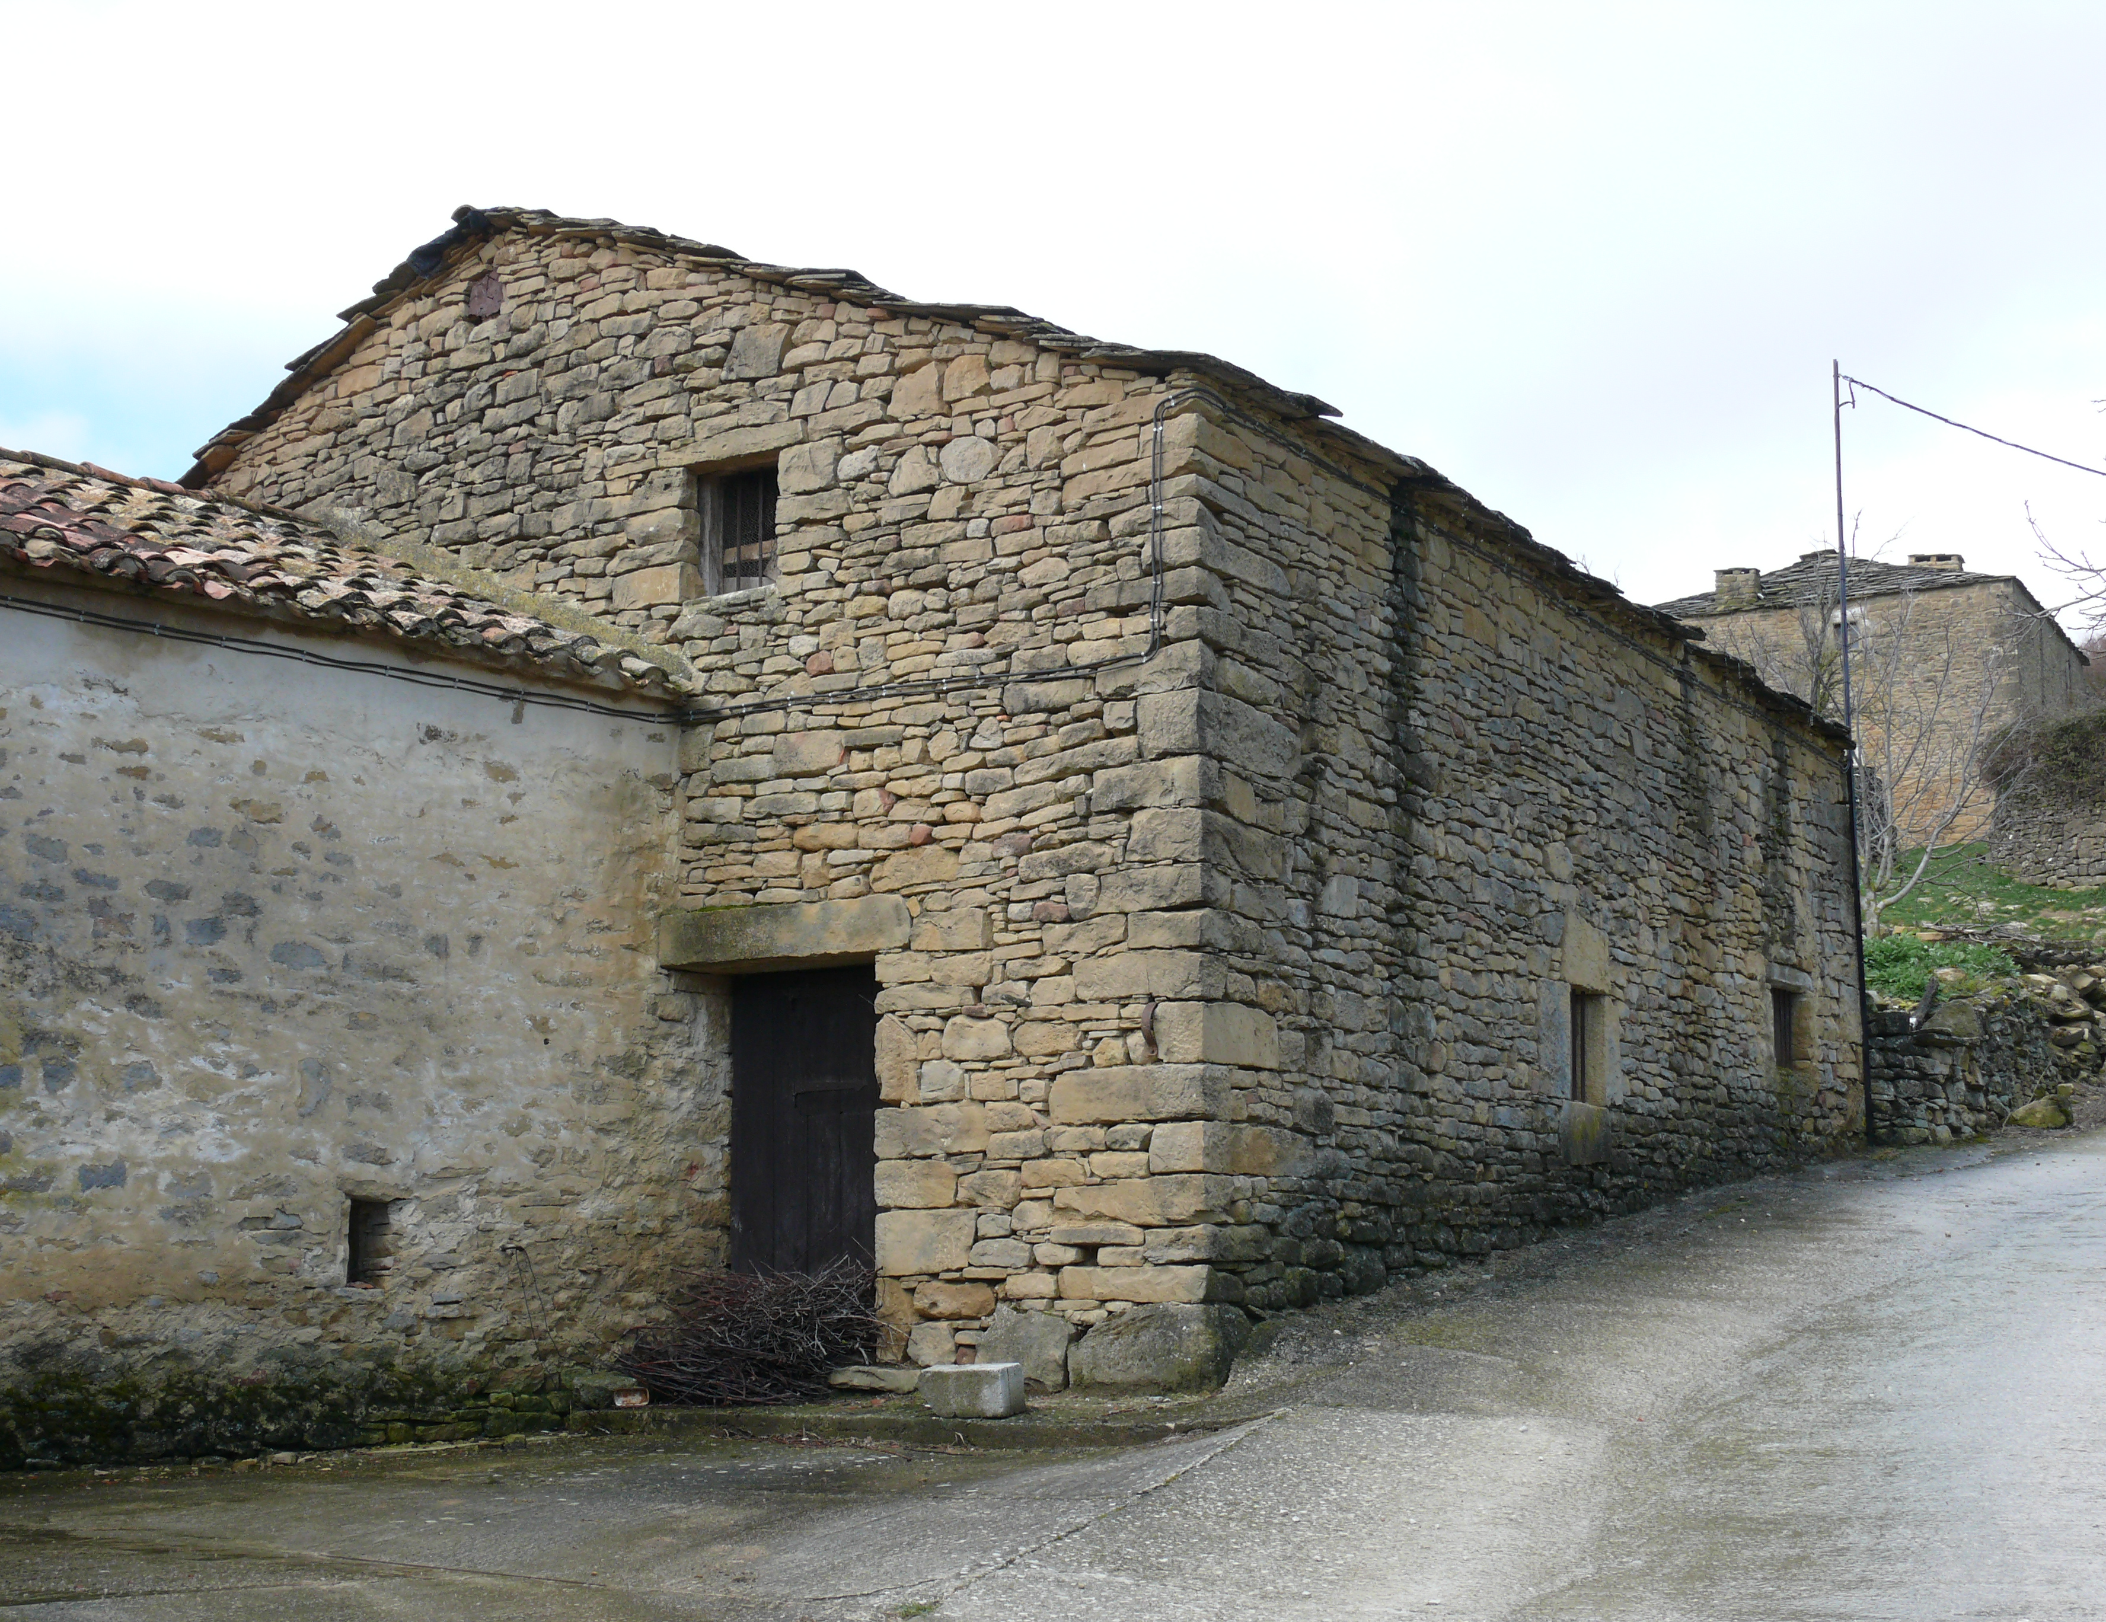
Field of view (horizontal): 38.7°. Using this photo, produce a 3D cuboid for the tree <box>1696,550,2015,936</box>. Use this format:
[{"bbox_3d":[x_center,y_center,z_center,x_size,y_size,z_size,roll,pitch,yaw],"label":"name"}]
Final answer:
[{"bbox_3d":[7.619,-0.618,28.500,2.900,3.600,2.700,-1,-8,0],"label":"tree"}]

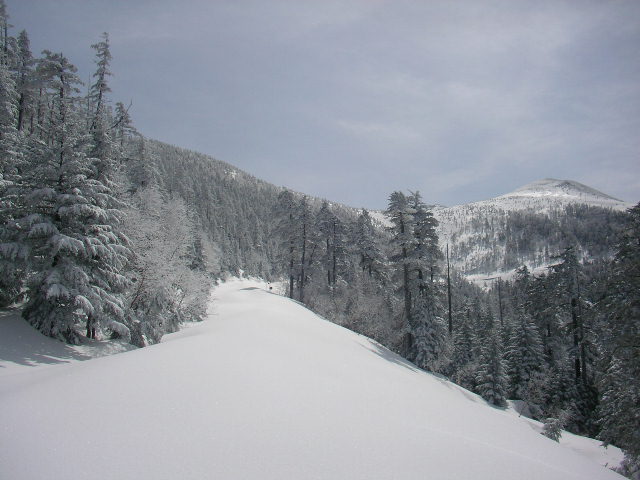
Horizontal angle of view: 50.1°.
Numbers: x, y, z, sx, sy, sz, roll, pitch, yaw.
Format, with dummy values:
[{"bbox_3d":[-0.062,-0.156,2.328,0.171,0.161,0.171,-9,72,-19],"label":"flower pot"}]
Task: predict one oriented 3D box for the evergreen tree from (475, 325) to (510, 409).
[{"bbox_3d":[7.060,5.116,28.000,1.310,3.479,1.310,0,-4,0],"label":"evergreen tree"}]

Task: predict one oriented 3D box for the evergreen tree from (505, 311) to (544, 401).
[{"bbox_3d":[9.589,5.449,32.000,1.918,4.397,1.918,0,-4,0],"label":"evergreen tree"}]

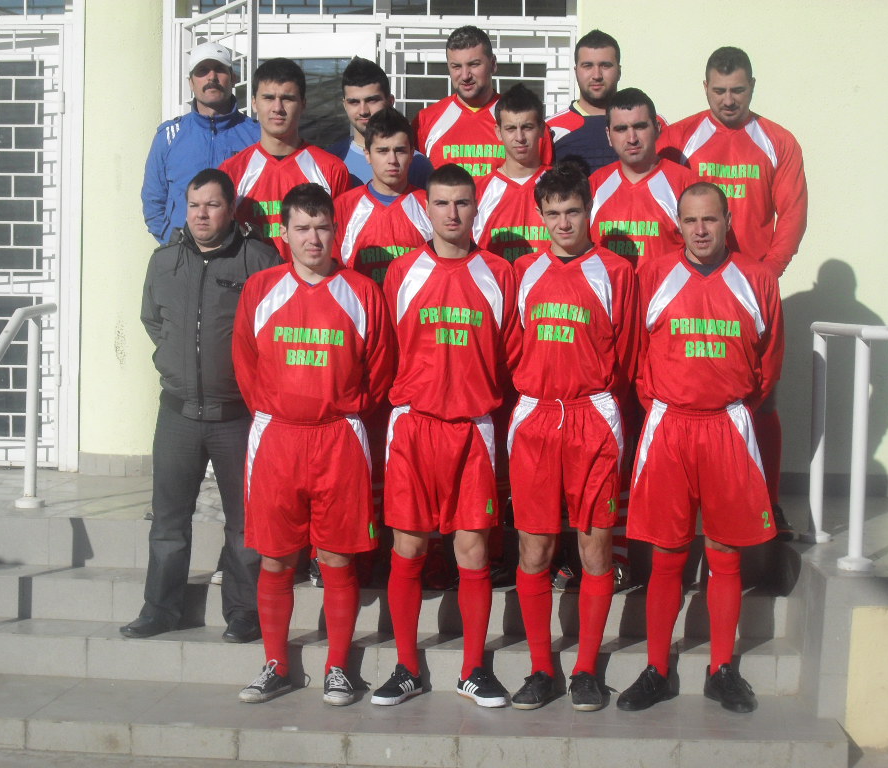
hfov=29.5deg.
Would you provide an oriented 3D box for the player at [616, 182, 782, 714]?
[{"bbox_3d":[0.839,0.204,5.471,0.530,1.716,0.380,1,3,10],"label":"player"}]

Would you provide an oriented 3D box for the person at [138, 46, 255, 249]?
[{"bbox_3d":[-0.895,-0.396,6.367,0.520,1.807,0.360,0,3,-7],"label":"person"}]

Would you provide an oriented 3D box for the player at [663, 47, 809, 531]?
[{"bbox_3d":[1.066,-0.365,6.298,0.580,1.816,0.400,1,3,10],"label":"player"}]

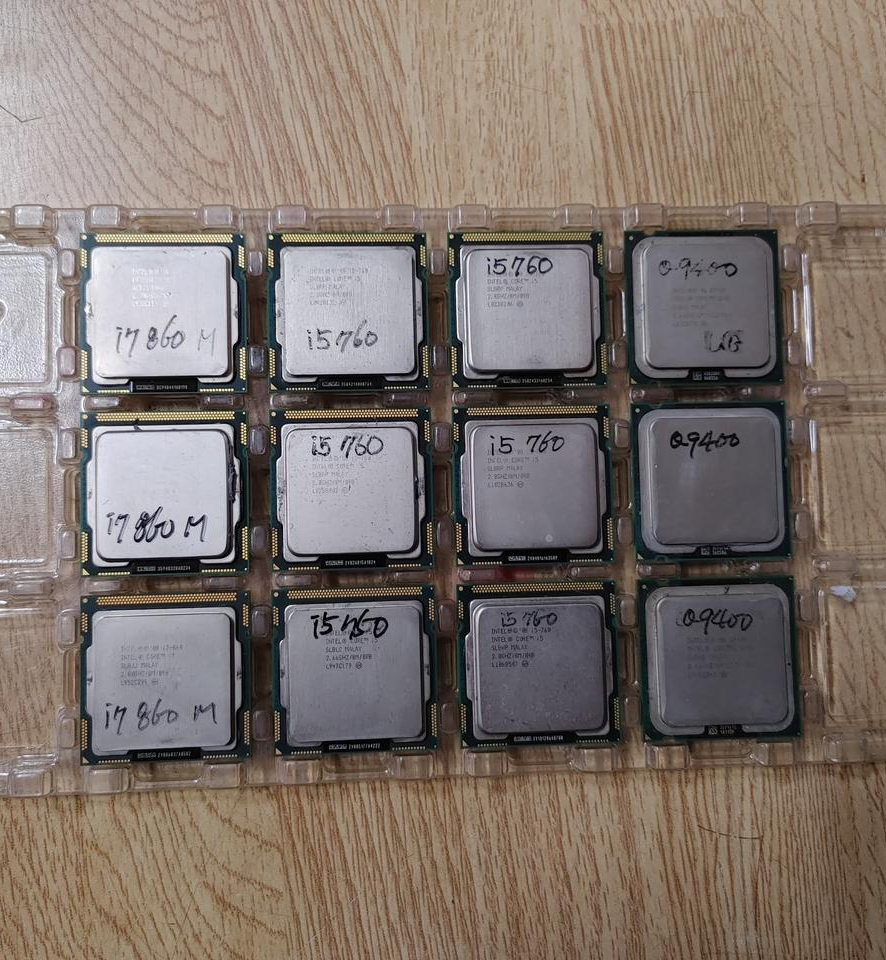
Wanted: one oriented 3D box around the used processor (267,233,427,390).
[{"bbox_3d":[-0.022,-0.040,0.225,0.037,0.005,0.037,-1,87,-4],"label":"used processor"}]

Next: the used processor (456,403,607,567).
[{"bbox_3d":[0.021,0.001,0.226,0.037,0.005,0.037,-1,87,-4],"label":"used processor"}]

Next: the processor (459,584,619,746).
[{"bbox_3d":[0.022,0.043,0.223,0.037,0.005,0.037,-1,87,-4],"label":"processor"}]

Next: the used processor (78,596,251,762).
[{"bbox_3d":[-0.063,0.045,0.217,0.037,0.005,0.037,-1,87,-4],"label":"used processor"}]

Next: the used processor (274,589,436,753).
[{"bbox_3d":[-0.020,0.044,0.220,0.037,0.005,0.037,-1,87,-4],"label":"used processor"}]

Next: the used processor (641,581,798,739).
[{"bbox_3d":[0.065,0.042,0.226,0.037,0.005,0.037,-1,87,-4],"label":"used processor"}]

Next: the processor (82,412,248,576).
[{"bbox_3d":[-0.064,0.003,0.220,0.037,0.005,0.037,-1,87,-4],"label":"processor"}]

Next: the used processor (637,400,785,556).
[{"bbox_3d":[0.064,0.000,0.229,0.037,0.005,0.037,-1,87,-4],"label":"used processor"}]

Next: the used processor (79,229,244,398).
[{"bbox_3d":[-0.065,-0.039,0.222,0.037,0.005,0.037,-1,87,-4],"label":"used processor"}]

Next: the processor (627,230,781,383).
[{"bbox_3d":[0.063,-0.042,0.231,0.037,0.005,0.037,-1,87,-4],"label":"processor"}]

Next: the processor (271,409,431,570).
[{"bbox_3d":[-0.021,0.002,0.223,0.037,0.005,0.037,-1,87,-4],"label":"processor"}]

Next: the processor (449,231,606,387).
[{"bbox_3d":[0.020,-0.041,0.228,0.037,0.005,0.037,-1,87,-4],"label":"processor"}]

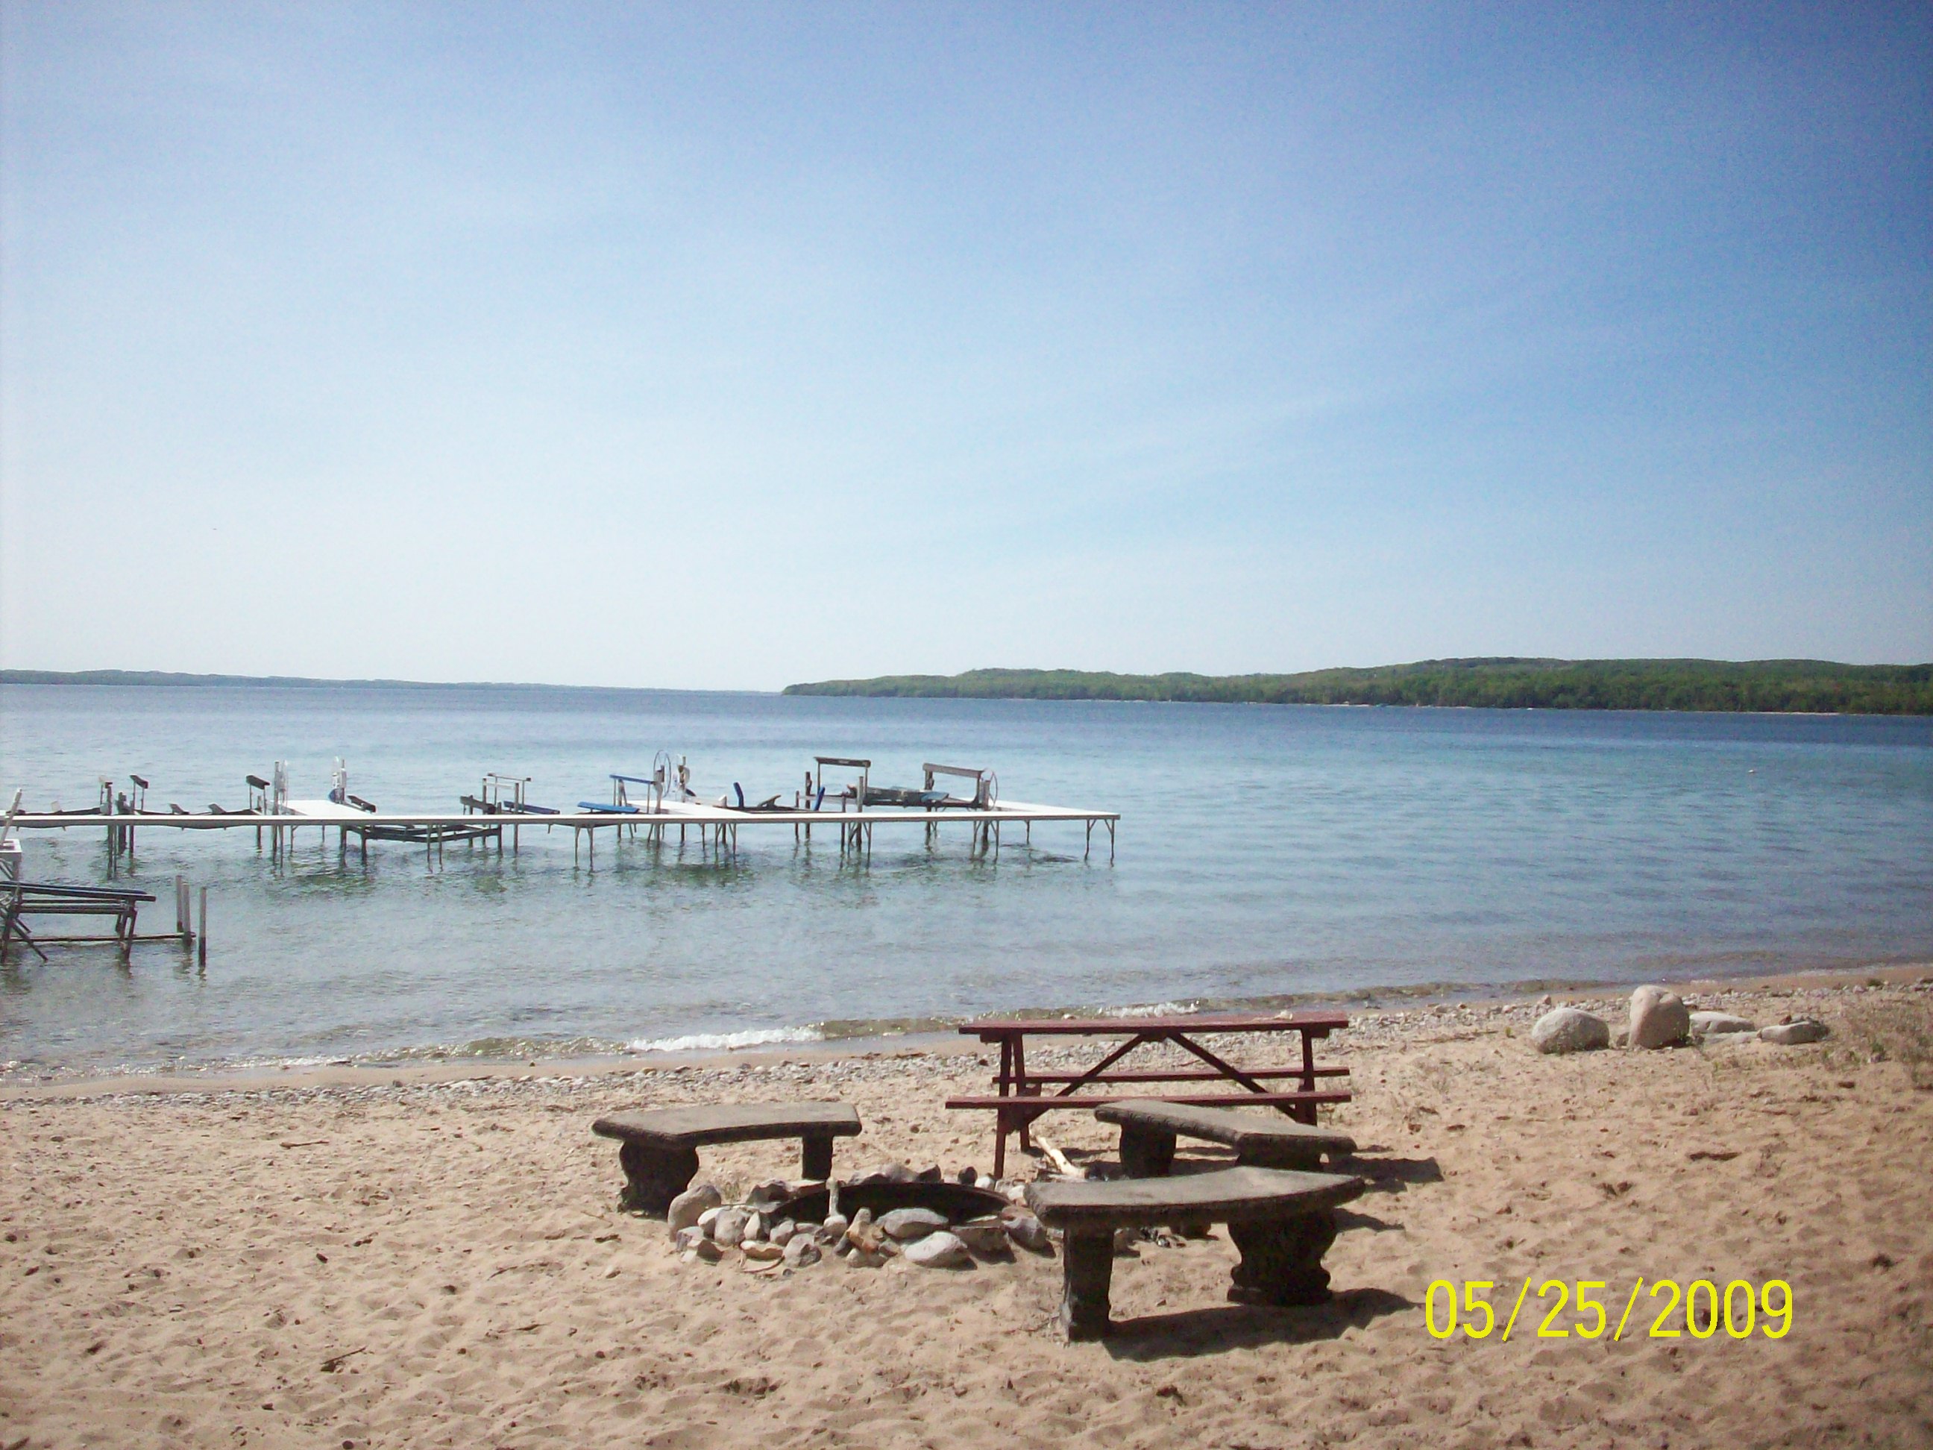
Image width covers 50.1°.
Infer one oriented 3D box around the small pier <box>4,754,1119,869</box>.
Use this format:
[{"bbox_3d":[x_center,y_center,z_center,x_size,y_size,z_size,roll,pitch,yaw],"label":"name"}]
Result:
[{"bbox_3d":[-8.650,1.720,43.900,23.300,2.200,7.200,0,1,-24],"label":"small pier"}]

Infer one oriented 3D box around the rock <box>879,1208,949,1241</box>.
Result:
[{"bbox_3d":[-0.200,1.930,8.000,0.270,0.120,0.190,1,1,-1],"label":"rock"}]

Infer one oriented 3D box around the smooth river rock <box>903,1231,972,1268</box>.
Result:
[{"bbox_3d":[-0.104,1.896,7.477,0.245,0.130,0.180,1,1,-1],"label":"smooth river rock"}]

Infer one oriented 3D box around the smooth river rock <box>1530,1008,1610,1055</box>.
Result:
[{"bbox_3d":[4.479,2.273,15.321,0.580,0.330,0.440,1,1,16],"label":"smooth river rock"}]

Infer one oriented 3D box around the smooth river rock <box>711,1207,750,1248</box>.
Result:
[{"bbox_3d":[-0.924,1.965,8.074,0.150,0.150,0.130,1,1,-7],"label":"smooth river rock"}]

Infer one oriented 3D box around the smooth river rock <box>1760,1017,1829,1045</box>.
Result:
[{"bbox_3d":[6.420,2.375,16.000,0.520,0.175,0.360,1,1,22],"label":"smooth river rock"}]

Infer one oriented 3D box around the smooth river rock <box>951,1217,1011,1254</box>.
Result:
[{"bbox_3d":[0.057,1.910,7.732,0.235,0.140,0.170,1,1,0],"label":"smooth river rock"}]

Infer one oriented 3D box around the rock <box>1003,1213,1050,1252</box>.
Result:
[{"bbox_3d":[0.226,1.899,7.734,0.185,0.150,0.160,1,1,2],"label":"rock"}]

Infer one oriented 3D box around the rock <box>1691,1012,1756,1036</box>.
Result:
[{"bbox_3d":[6.240,2.460,17.000,0.560,0.190,0.380,1,1,20],"label":"rock"}]

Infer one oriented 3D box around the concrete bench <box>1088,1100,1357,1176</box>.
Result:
[{"bbox_3d":[0.973,1.757,8.130,0.520,0.405,1.260,3,-3,-35],"label":"concrete bench"}]

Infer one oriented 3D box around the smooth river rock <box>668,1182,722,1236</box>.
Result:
[{"bbox_3d":[-1.096,1.955,8.334,0.220,0.200,0.170,1,1,-7],"label":"smooth river rock"}]

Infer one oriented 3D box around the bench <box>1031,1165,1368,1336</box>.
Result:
[{"bbox_3d":[0.701,1.655,6.508,1.260,0.405,0.520,3,-3,-32],"label":"bench"}]

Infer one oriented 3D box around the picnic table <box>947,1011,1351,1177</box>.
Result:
[{"bbox_3d":[0.940,1.804,10.056,1.830,0.720,1.530,-2,-4,10],"label":"picnic table"}]

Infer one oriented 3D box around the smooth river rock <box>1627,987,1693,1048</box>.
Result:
[{"bbox_3d":[5.390,2.264,16.050,0.475,0.480,0.420,1,1,19],"label":"smooth river rock"}]

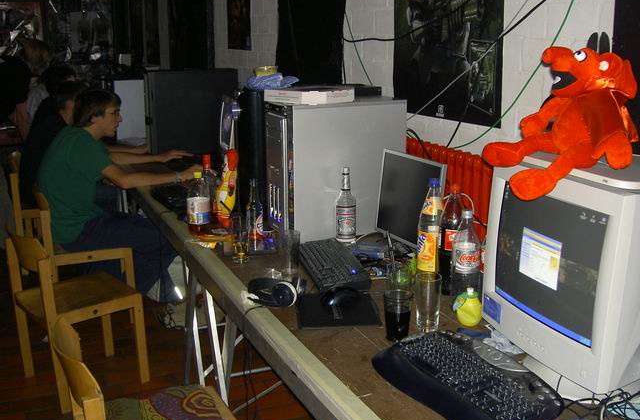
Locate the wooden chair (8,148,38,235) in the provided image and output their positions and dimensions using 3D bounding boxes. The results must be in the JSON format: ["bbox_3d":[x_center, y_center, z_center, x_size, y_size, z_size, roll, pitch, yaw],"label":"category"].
[{"bbox_3d":[-1.837,0.014,4.940,0.460,0.770,0.440,-5,14,-17],"label":"wooden chair"}]

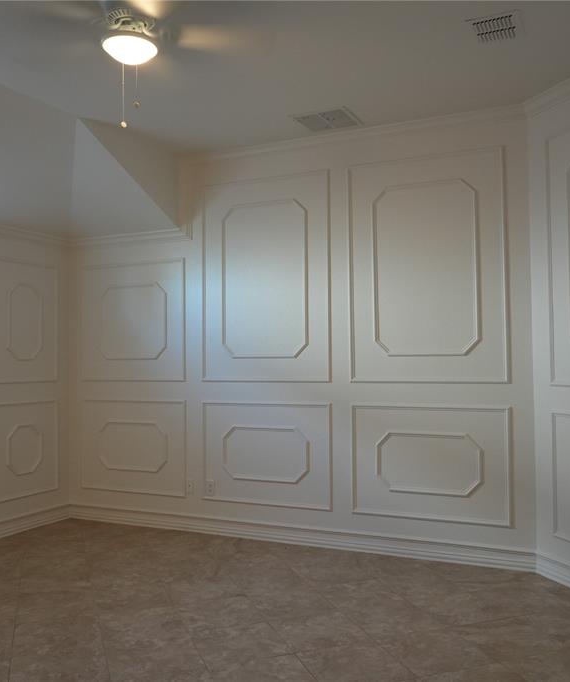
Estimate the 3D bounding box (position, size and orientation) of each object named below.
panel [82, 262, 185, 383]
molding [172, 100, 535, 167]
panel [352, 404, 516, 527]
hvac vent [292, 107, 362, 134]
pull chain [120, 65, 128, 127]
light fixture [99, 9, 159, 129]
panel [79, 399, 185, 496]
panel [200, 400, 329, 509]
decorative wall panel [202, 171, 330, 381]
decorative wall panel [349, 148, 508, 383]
[{"bbox_3d":[-1.290,-0.152,5.713,1.071,0.981,0.025,-1,-2,25],"label":"panel"},{"bbox_3d":[0.388,-1.493,4.947,2.580,0.060,0.060,-1,-2,25],"label":"molding"},{"bbox_3d":[0.975,0.836,4.638,1.091,0.762,0.025,-1,-2,25],"label":"panel"},{"bbox_3d":[0.290,-1.491,4.651,0.400,0.025,0.390,-1,-2,26],"label":"hvac vent"},{"bbox_3d":[-0.687,-1.048,2.910,0.022,0.279,0.022,-1,-2,25],"label":"pull chain"},{"bbox_3d":[-0.674,-1.181,2.967,0.262,0.500,0.262,0,-2,0],"label":"light fixture"},{"bbox_3d":[-1.292,0.892,5.725,1.084,0.765,0.030,-1,-2,26],"label":"panel"},{"bbox_3d":[-0.161,0.863,5.185,1.108,0.771,0.030,-1,-2,26],"label":"panel"},{"bbox_3d":[-0.166,-0.469,5.217,1.103,1.563,0.030,-1,-2,26],"label":"decorative wall panel"},{"bbox_3d":[0.963,-0.488,4.675,1.091,1.555,0.025,-1,-2,25],"label":"decorative wall panel"}]

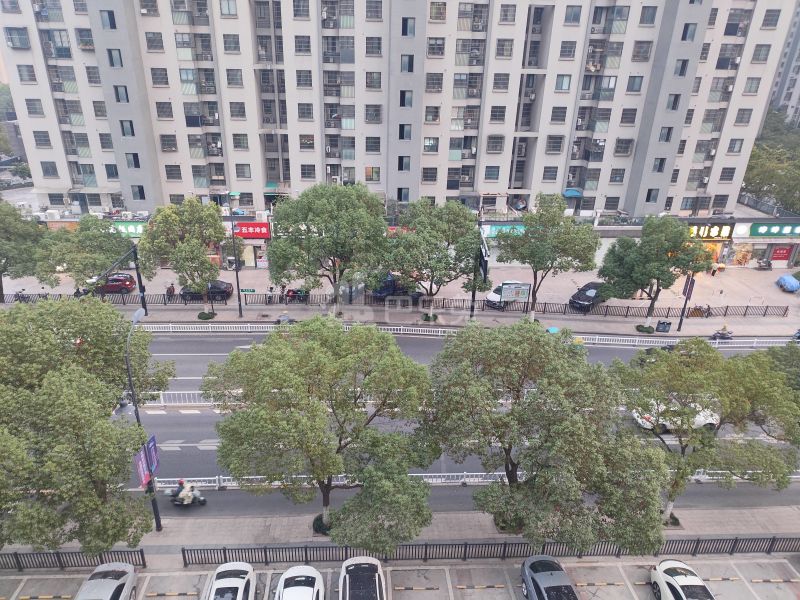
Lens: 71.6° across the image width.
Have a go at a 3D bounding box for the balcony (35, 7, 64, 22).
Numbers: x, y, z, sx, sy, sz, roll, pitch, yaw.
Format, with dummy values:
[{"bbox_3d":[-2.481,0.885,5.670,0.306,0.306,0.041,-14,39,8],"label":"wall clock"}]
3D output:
[{"bbox_3d":[-30.360,-24.736,48.085,2.500,1.250,1.300,0,25,-3],"label":"balcony"}]

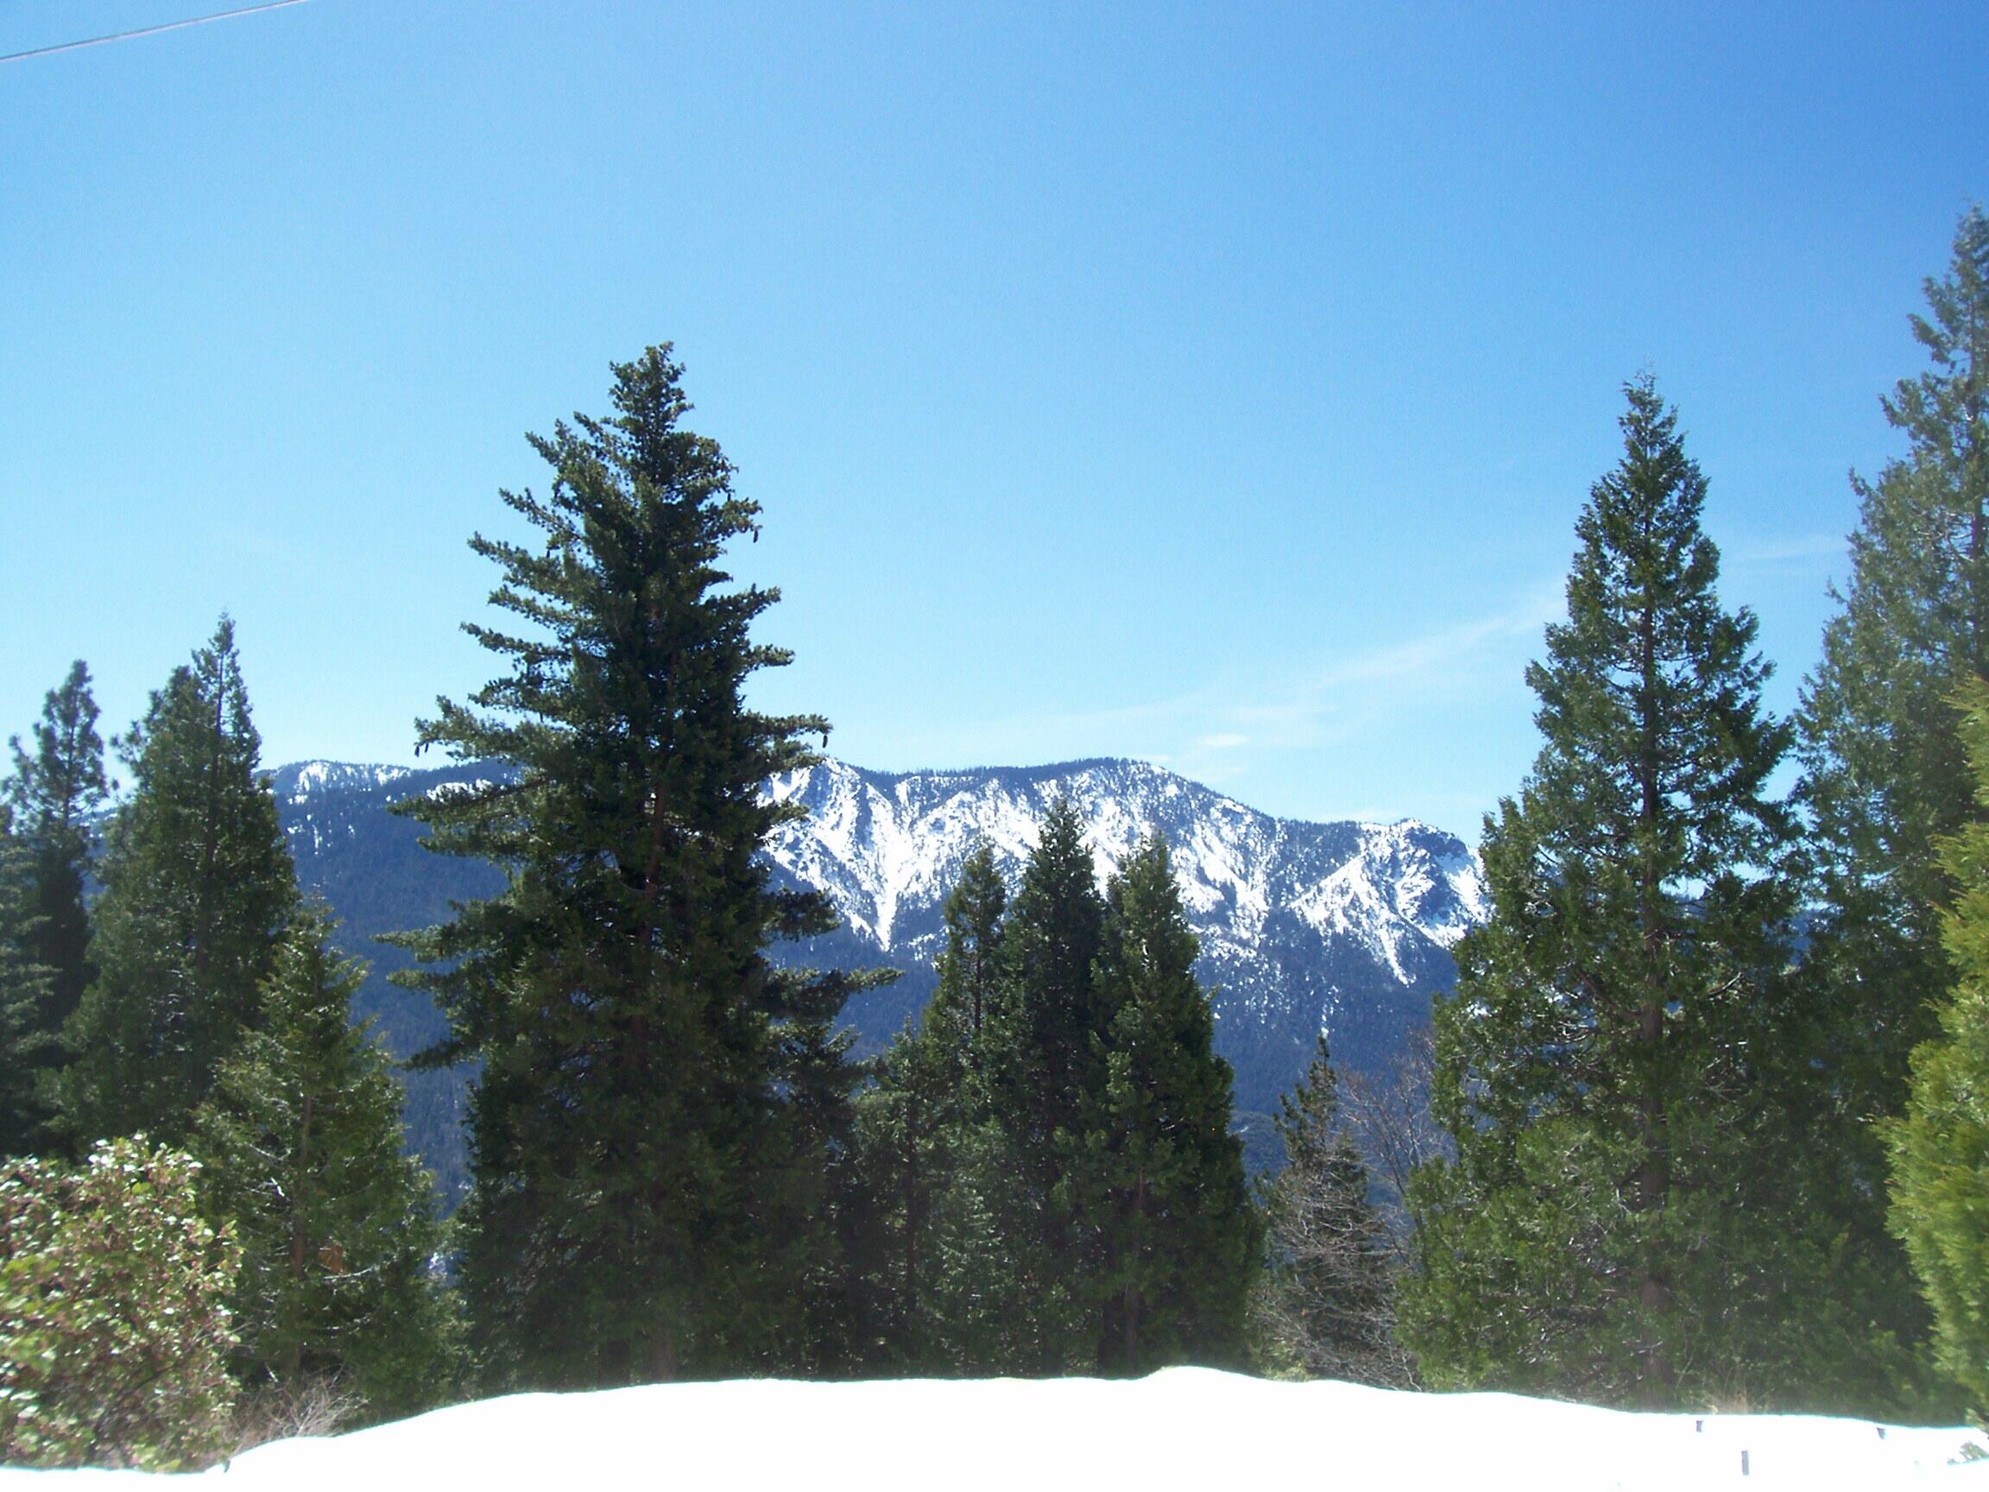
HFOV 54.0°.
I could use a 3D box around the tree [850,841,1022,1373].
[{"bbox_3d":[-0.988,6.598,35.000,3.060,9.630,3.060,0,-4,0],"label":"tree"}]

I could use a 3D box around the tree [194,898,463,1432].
[{"bbox_3d":[-8.581,5.359,25.000,3.310,6.700,3.310,0,-4,0],"label":"tree"}]

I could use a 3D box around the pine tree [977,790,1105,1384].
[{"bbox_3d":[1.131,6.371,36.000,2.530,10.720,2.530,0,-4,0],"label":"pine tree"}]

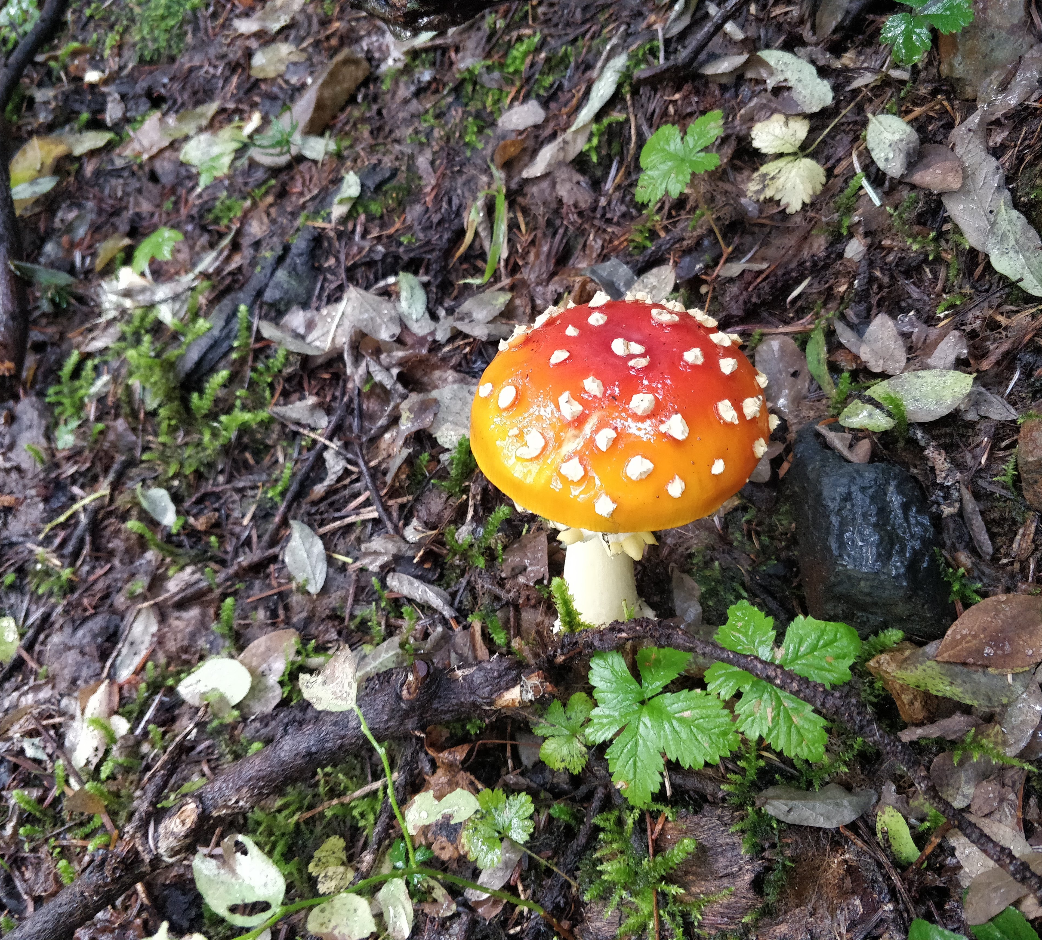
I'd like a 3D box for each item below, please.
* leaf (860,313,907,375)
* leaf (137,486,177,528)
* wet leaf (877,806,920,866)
[{"bbox_3d":[0.181,-0.063,0.435,0.021,0.008,0.036,1,66,13],"label":"leaf"},{"bbox_3d":[-0.199,0.020,0.474,0.011,0.009,0.033,-38,65,-22],"label":"leaf"},{"bbox_3d":[0.150,0.145,0.345,0.010,0.008,0.022,-21,63,3],"label":"wet leaf"}]

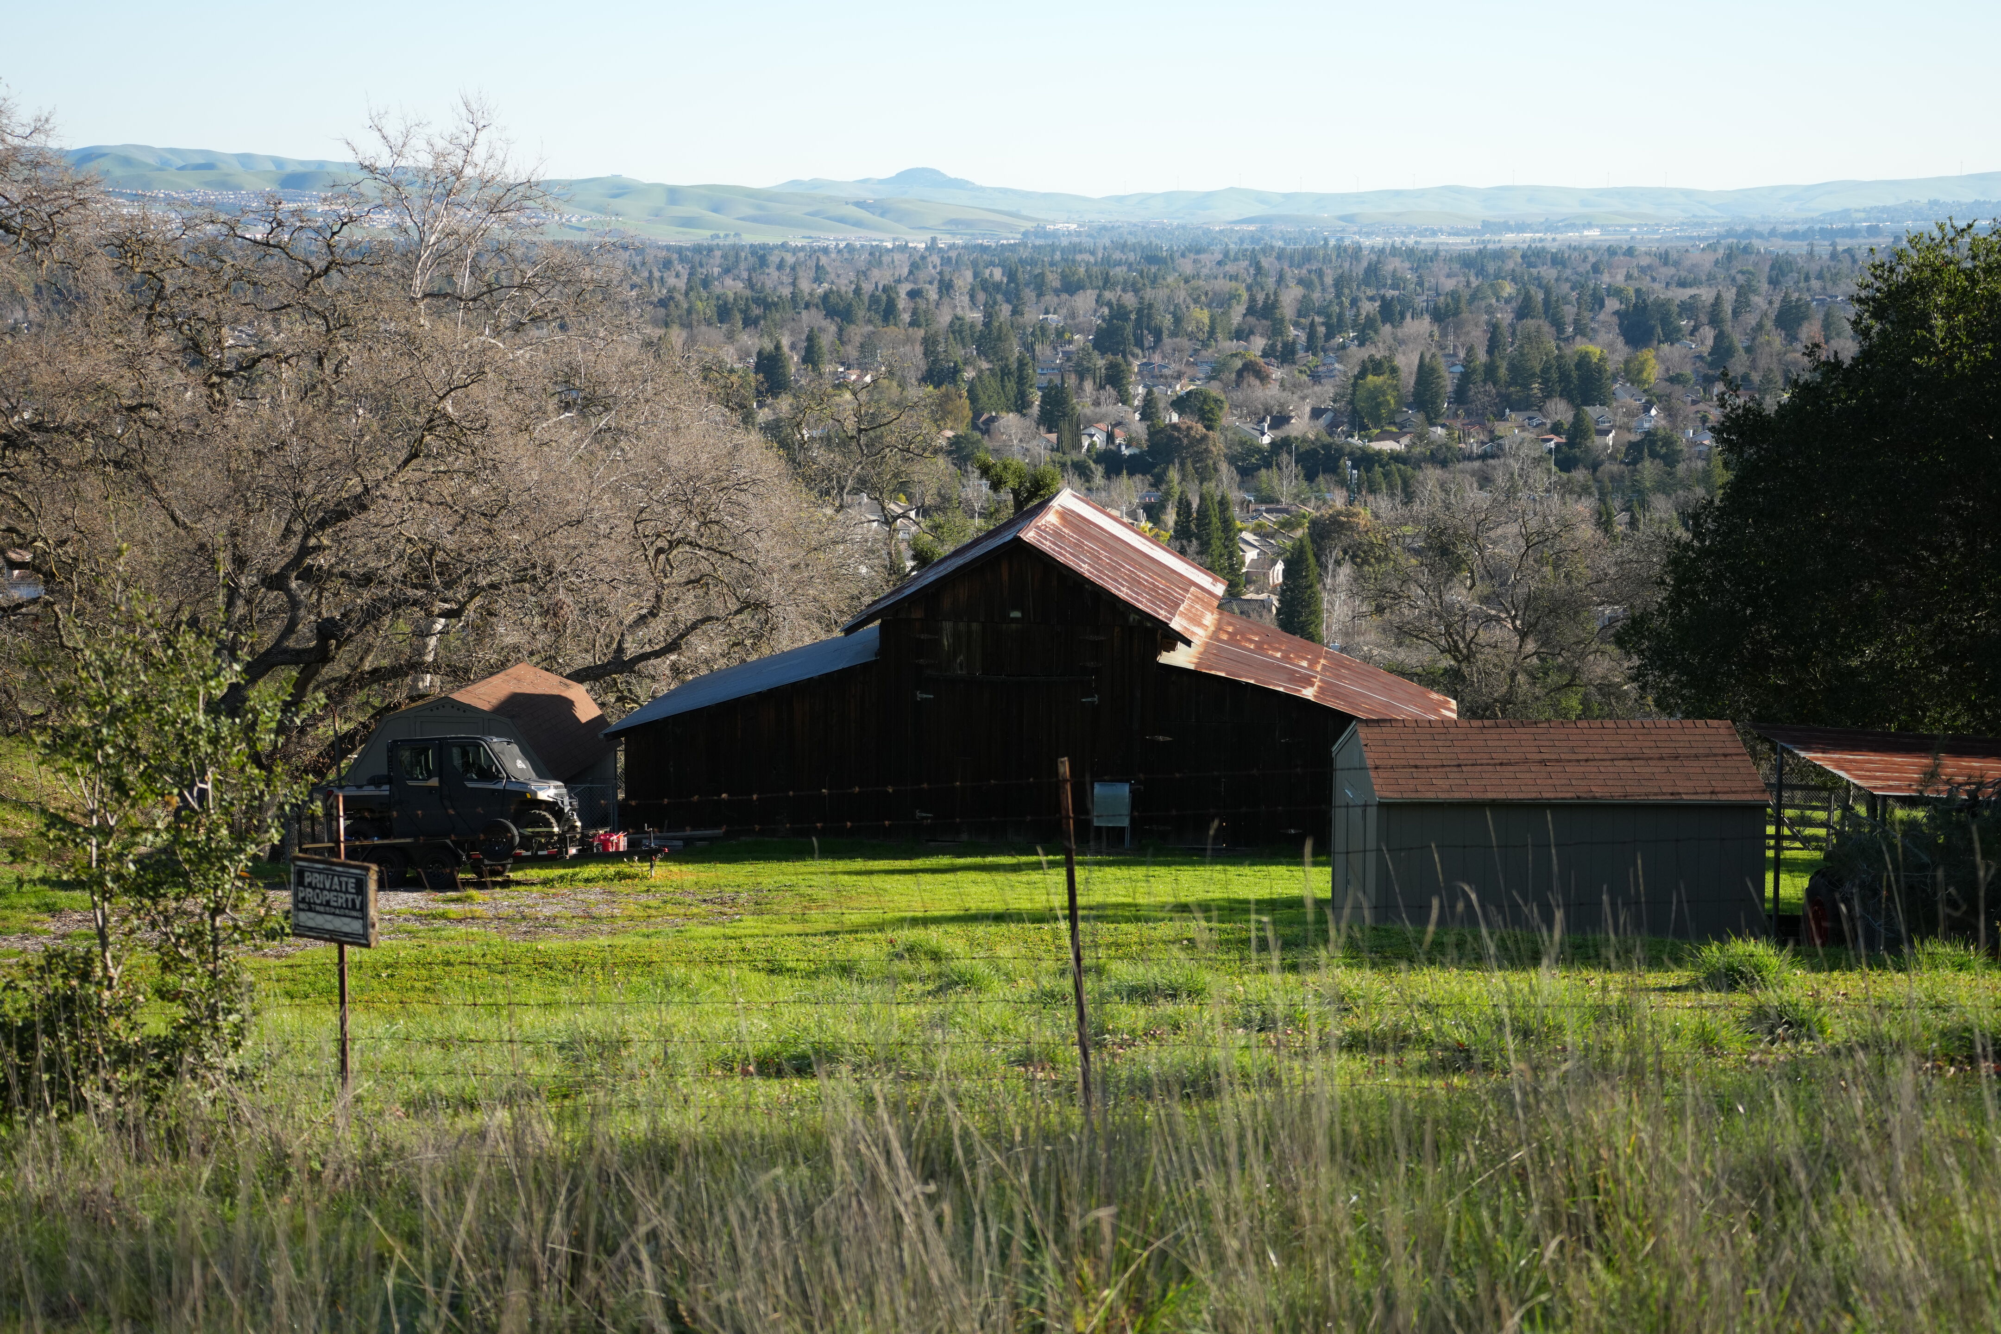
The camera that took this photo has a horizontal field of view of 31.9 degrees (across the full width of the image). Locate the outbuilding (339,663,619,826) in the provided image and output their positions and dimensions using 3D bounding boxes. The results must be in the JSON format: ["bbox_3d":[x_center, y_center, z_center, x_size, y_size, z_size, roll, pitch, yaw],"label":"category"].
[{"bbox_3d":[-9.302,1.681,63.374,3.850,2.900,4.500,1,8,9],"label":"outbuilding"}]

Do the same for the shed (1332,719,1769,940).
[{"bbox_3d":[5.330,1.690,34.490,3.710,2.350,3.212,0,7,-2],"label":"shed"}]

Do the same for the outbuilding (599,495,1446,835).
[{"bbox_3d":[0.913,-0.247,66.798,15.000,5.550,10.400,1,7,6],"label":"outbuilding"}]

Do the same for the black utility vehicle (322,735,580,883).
[{"bbox_3d":[-8.927,2.201,56.862,3.950,2.120,1.650,1,8,11],"label":"black utility vehicle"}]

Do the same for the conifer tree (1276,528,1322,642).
[{"bbox_3d":[36.809,-8.740,431.089,5.600,16.849,5.600,0,7,0],"label":"conifer tree"}]

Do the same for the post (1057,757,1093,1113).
[{"bbox_3d":[0.226,0.809,10.471,0.036,1.126,0.036,1,9,33],"label":"post"}]

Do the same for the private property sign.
[{"bbox_3d":[-2.291,0.809,12.030,0.365,0.275,0.040,5,9,33],"label":"private property sign"}]

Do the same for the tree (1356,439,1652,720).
[{"bbox_3d":[18.534,-2.420,130.745,10.500,11.517,10.000,0,7,0],"label":"tree"}]

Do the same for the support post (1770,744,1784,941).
[{"bbox_3d":[8.193,1.897,36.956,0.070,2.200,0.070,0,7,0],"label":"support post"}]

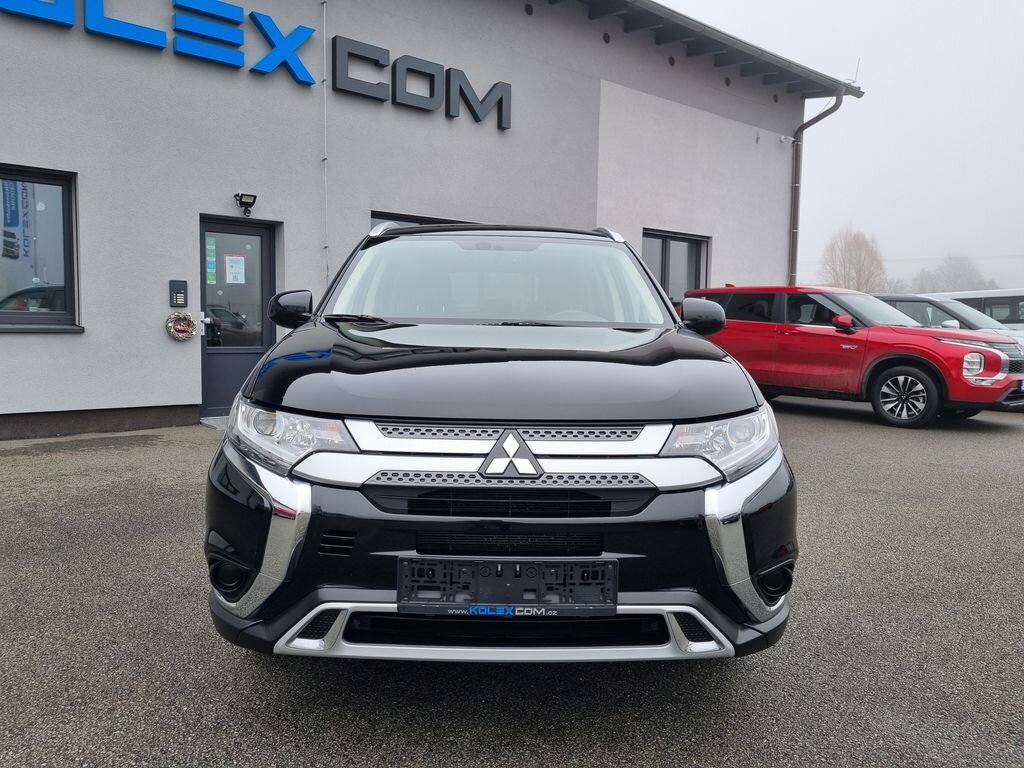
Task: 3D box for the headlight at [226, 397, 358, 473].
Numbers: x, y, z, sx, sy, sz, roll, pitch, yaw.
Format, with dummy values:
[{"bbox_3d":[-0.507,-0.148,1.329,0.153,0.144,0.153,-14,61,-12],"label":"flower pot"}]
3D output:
[{"bbox_3d":[-0.616,0.141,2.150,0.450,0.190,0.420,1,4,-2],"label":"headlight"}]

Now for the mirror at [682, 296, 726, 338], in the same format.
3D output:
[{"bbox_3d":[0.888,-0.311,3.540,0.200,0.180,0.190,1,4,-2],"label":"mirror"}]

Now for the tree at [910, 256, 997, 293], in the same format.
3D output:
[{"bbox_3d":[43.071,-8.295,75.340,8.300,8.695,8.300,1,4,0],"label":"tree"}]

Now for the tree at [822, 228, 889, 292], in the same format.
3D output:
[{"bbox_3d":[23.083,-6.518,52.314,4.500,8.018,4.500,1,4,0],"label":"tree"}]

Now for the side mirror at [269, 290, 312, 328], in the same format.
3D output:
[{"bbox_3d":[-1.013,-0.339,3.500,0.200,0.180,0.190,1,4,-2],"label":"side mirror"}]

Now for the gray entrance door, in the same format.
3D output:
[{"bbox_3d":[-3.196,-0.760,8.923,0.950,2.220,0.100,-3,6,-39],"label":"gray entrance door"}]

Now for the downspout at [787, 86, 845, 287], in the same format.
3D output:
[{"bbox_3d":[5.982,-2.766,15.307,0.130,5.700,0.980,-3,6,-39],"label":"downspout"}]

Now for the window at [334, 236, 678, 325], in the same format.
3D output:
[{"bbox_3d":[-0.067,-0.489,3.530,1.480,0.220,0.960,1,34,-2],"label":"window"}]

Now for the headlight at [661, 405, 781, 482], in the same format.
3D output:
[{"bbox_3d":[0.597,0.159,2.170,0.450,0.190,0.420,1,4,-2],"label":"headlight"}]

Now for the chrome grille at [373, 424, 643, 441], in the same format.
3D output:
[{"bbox_3d":[-0.006,0.120,1.900,0.670,0.050,0.070,1,4,-2],"label":"chrome grille"}]

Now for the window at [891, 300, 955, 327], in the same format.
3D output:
[{"bbox_3d":[6.414,-1.083,11.987,0.130,0.400,0.980,-3,6,-39],"label":"window"}]

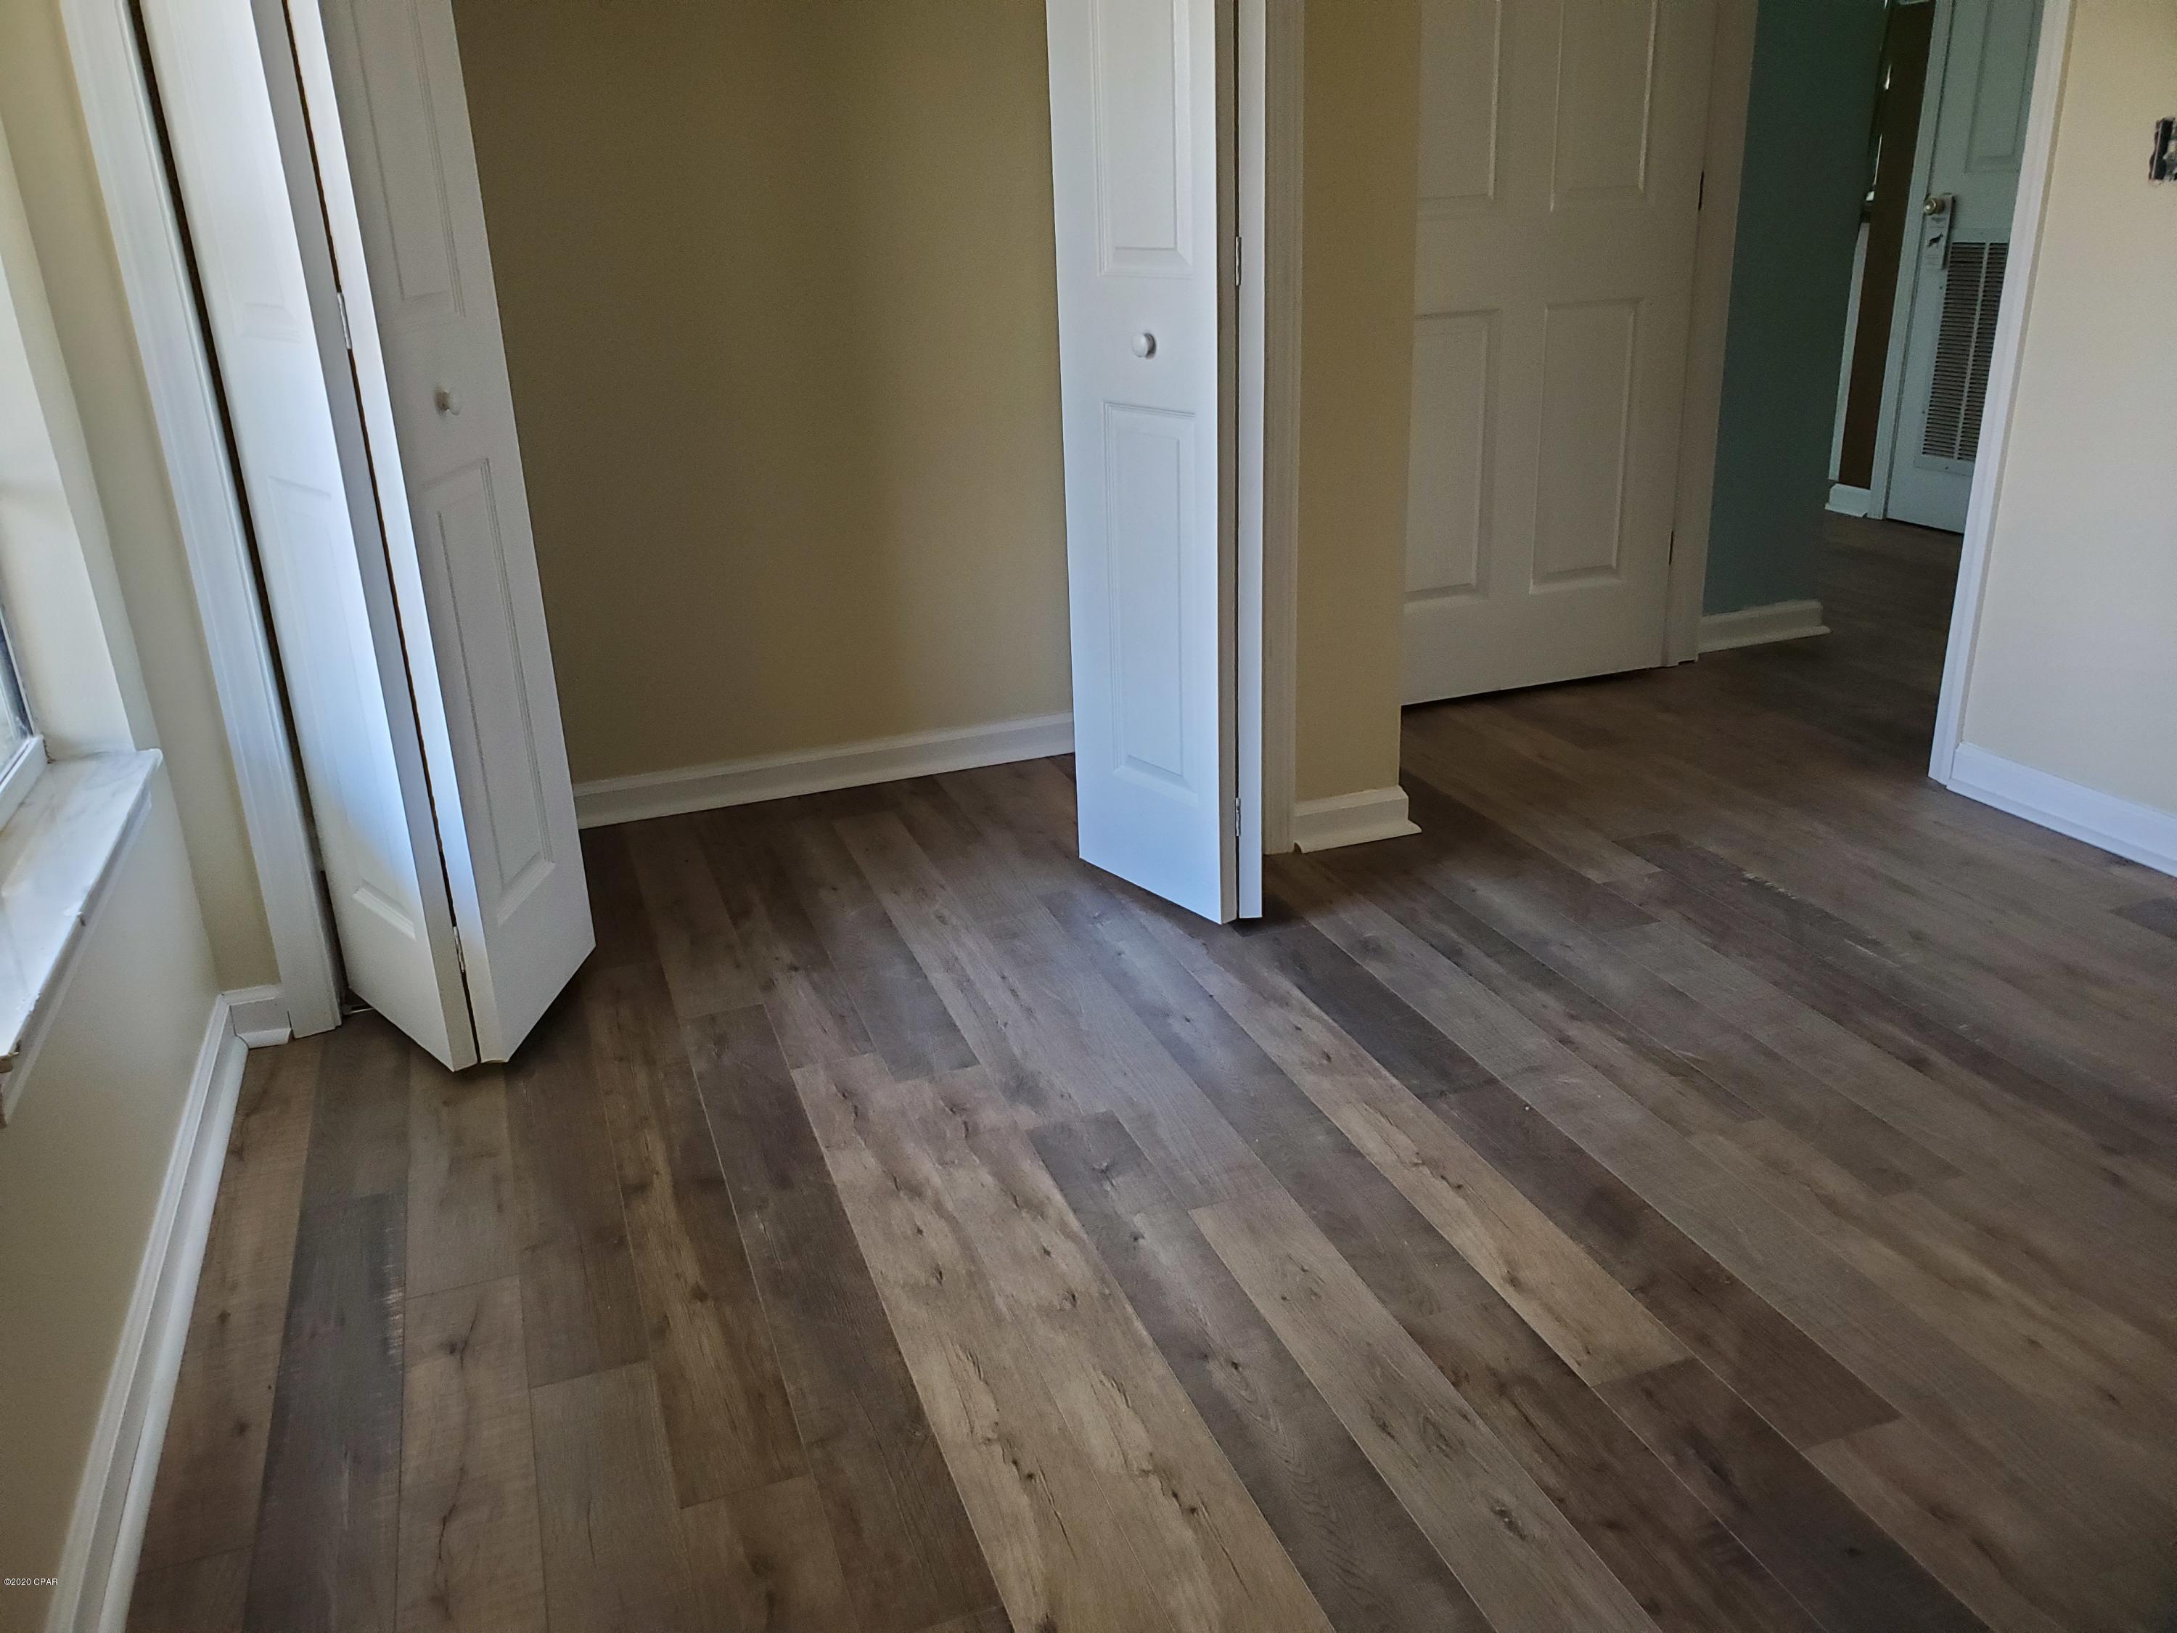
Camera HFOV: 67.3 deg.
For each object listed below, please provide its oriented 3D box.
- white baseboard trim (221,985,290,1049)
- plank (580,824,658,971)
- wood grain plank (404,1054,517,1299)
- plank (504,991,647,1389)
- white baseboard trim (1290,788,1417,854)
[{"bbox_3d":[-1.236,0.299,2.425,0.086,0.085,0.028,-9,22,-18],"label":"white baseboard trim"},{"bbox_3d":[-0.870,0.139,2.940,0.127,0.012,0.703,-9,22,-18],"label":"plank"},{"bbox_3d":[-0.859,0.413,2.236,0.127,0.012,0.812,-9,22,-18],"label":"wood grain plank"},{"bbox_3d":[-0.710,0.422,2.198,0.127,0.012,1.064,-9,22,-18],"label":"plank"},{"bbox_3d":[0.496,0.004,3.031,0.259,0.087,0.029,-9,22,-18],"label":"white baseboard trim"}]

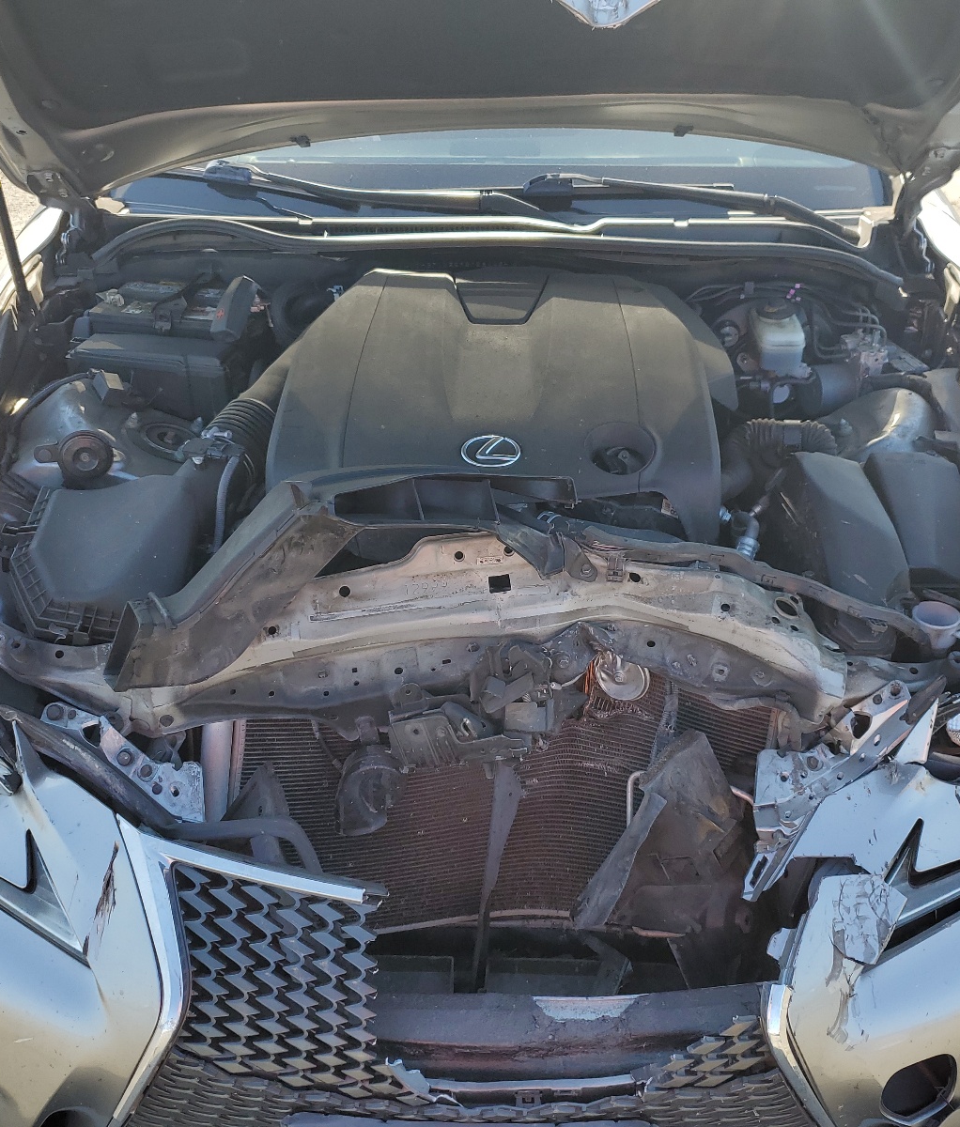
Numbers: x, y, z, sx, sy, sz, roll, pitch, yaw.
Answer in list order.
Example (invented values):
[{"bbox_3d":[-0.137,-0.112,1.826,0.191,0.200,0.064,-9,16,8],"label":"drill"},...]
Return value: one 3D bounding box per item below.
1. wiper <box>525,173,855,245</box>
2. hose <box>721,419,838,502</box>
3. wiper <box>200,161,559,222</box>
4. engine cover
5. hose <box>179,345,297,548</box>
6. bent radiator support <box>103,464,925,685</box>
[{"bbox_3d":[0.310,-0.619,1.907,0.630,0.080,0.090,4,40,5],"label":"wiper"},{"bbox_3d":[0.420,-0.150,1.594,0.160,0.100,0.120,0,40,0],"label":"hose"},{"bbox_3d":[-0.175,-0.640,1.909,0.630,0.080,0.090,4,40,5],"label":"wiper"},{"bbox_3d":[0.025,-0.242,1.654,0.620,0.190,0.470,0,40,0],"label":"engine cover"},{"bbox_3d":[-0.340,-0.192,1.624,0.120,0.150,0.310,10,40,12],"label":"hose"},{"bbox_3d":[0.050,0.029,1.450,1.030,0.170,0.240,0,40,0],"label":"bent radiator support"}]

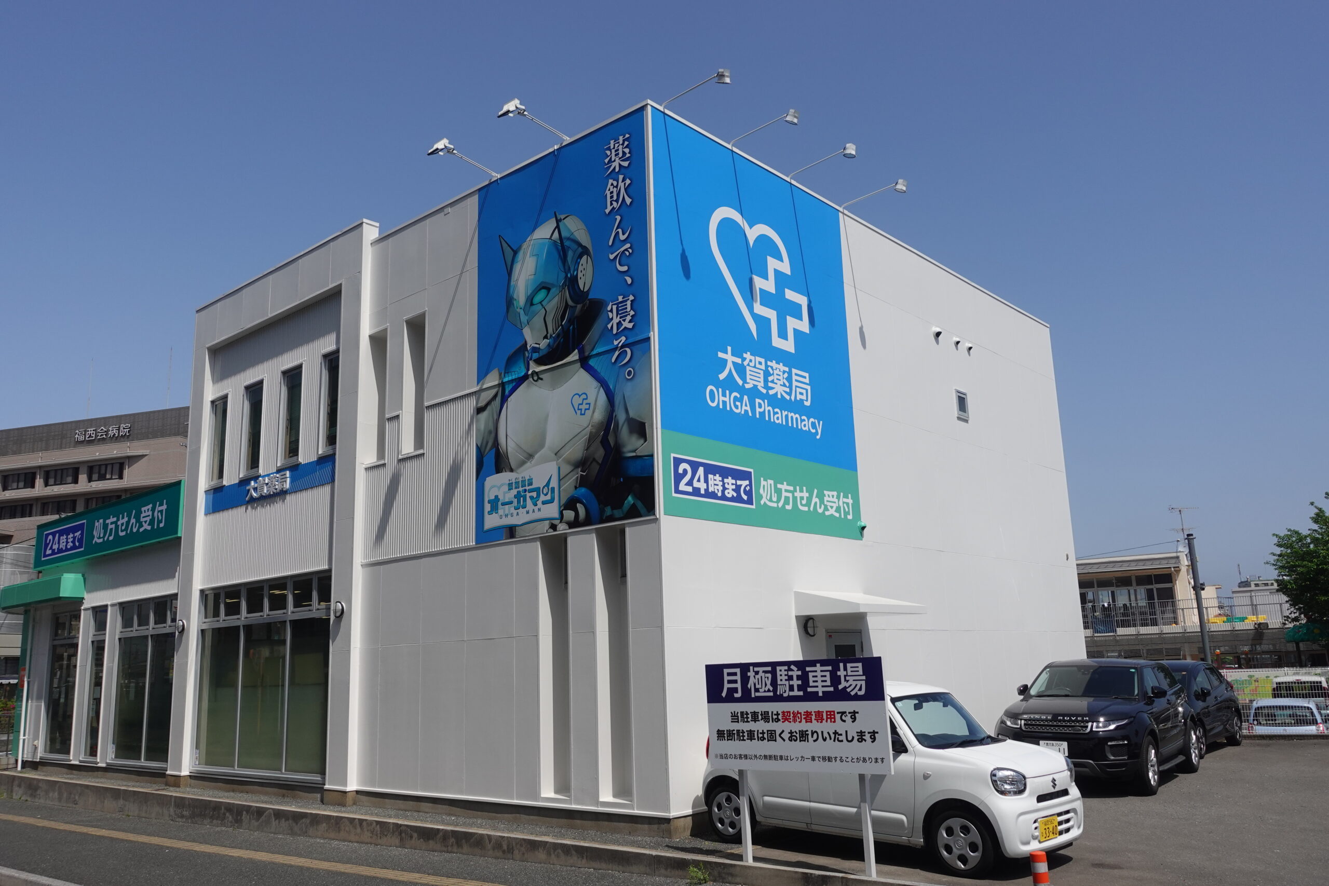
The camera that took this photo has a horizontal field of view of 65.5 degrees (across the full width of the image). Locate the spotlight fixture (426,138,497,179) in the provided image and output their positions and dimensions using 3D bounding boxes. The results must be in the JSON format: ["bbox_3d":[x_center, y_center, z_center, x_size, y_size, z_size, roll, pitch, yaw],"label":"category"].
[{"bbox_3d":[-2.497,-3.581,13.098,0.260,0.280,1.020,-12,-16,40],"label":"spotlight fixture"}]

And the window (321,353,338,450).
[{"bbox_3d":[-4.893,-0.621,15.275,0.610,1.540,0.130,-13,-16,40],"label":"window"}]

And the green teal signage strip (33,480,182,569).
[{"bbox_3d":[-11.001,1.718,20.195,7.000,0.970,0.130,-13,-16,40],"label":"green teal signage strip"}]

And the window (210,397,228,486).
[{"bbox_3d":[-7.585,-0.019,17.589,0.630,1.540,0.130,-13,-16,40],"label":"window"}]

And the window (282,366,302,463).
[{"bbox_3d":[-5.858,-0.450,16.272,0.680,1.580,0.100,-12,-16,40],"label":"window"}]

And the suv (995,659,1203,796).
[{"bbox_3d":[6.006,3.835,14.307,1.960,1.630,4.360,-11,-15,35],"label":"suv"}]

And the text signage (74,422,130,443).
[{"bbox_3d":[-63.040,-1.106,116.000,8.106,1.350,0.200,-6,-13,18],"label":"text signage"}]

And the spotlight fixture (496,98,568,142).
[{"bbox_3d":[-1.515,-3.802,12.274,0.260,0.300,0.990,-12,-16,40],"label":"spotlight fixture"}]

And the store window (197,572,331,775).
[{"bbox_3d":[-6.071,3.488,15.559,4.150,2.840,0.130,-13,-16,40],"label":"store window"}]

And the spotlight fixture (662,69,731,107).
[{"bbox_3d":[0.353,-3.944,11.569,1.000,0.250,0.200,-13,-16,40],"label":"spotlight fixture"}]

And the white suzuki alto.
[{"bbox_3d":[2.050,3.005,9.630,3.395,1.525,1.475,-11,-17,44],"label":"white suzuki alto"}]

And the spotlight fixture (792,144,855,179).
[{"bbox_3d":[2.066,-3.664,13.539,1.020,0.240,0.160,-12,-16,40],"label":"spotlight fixture"}]

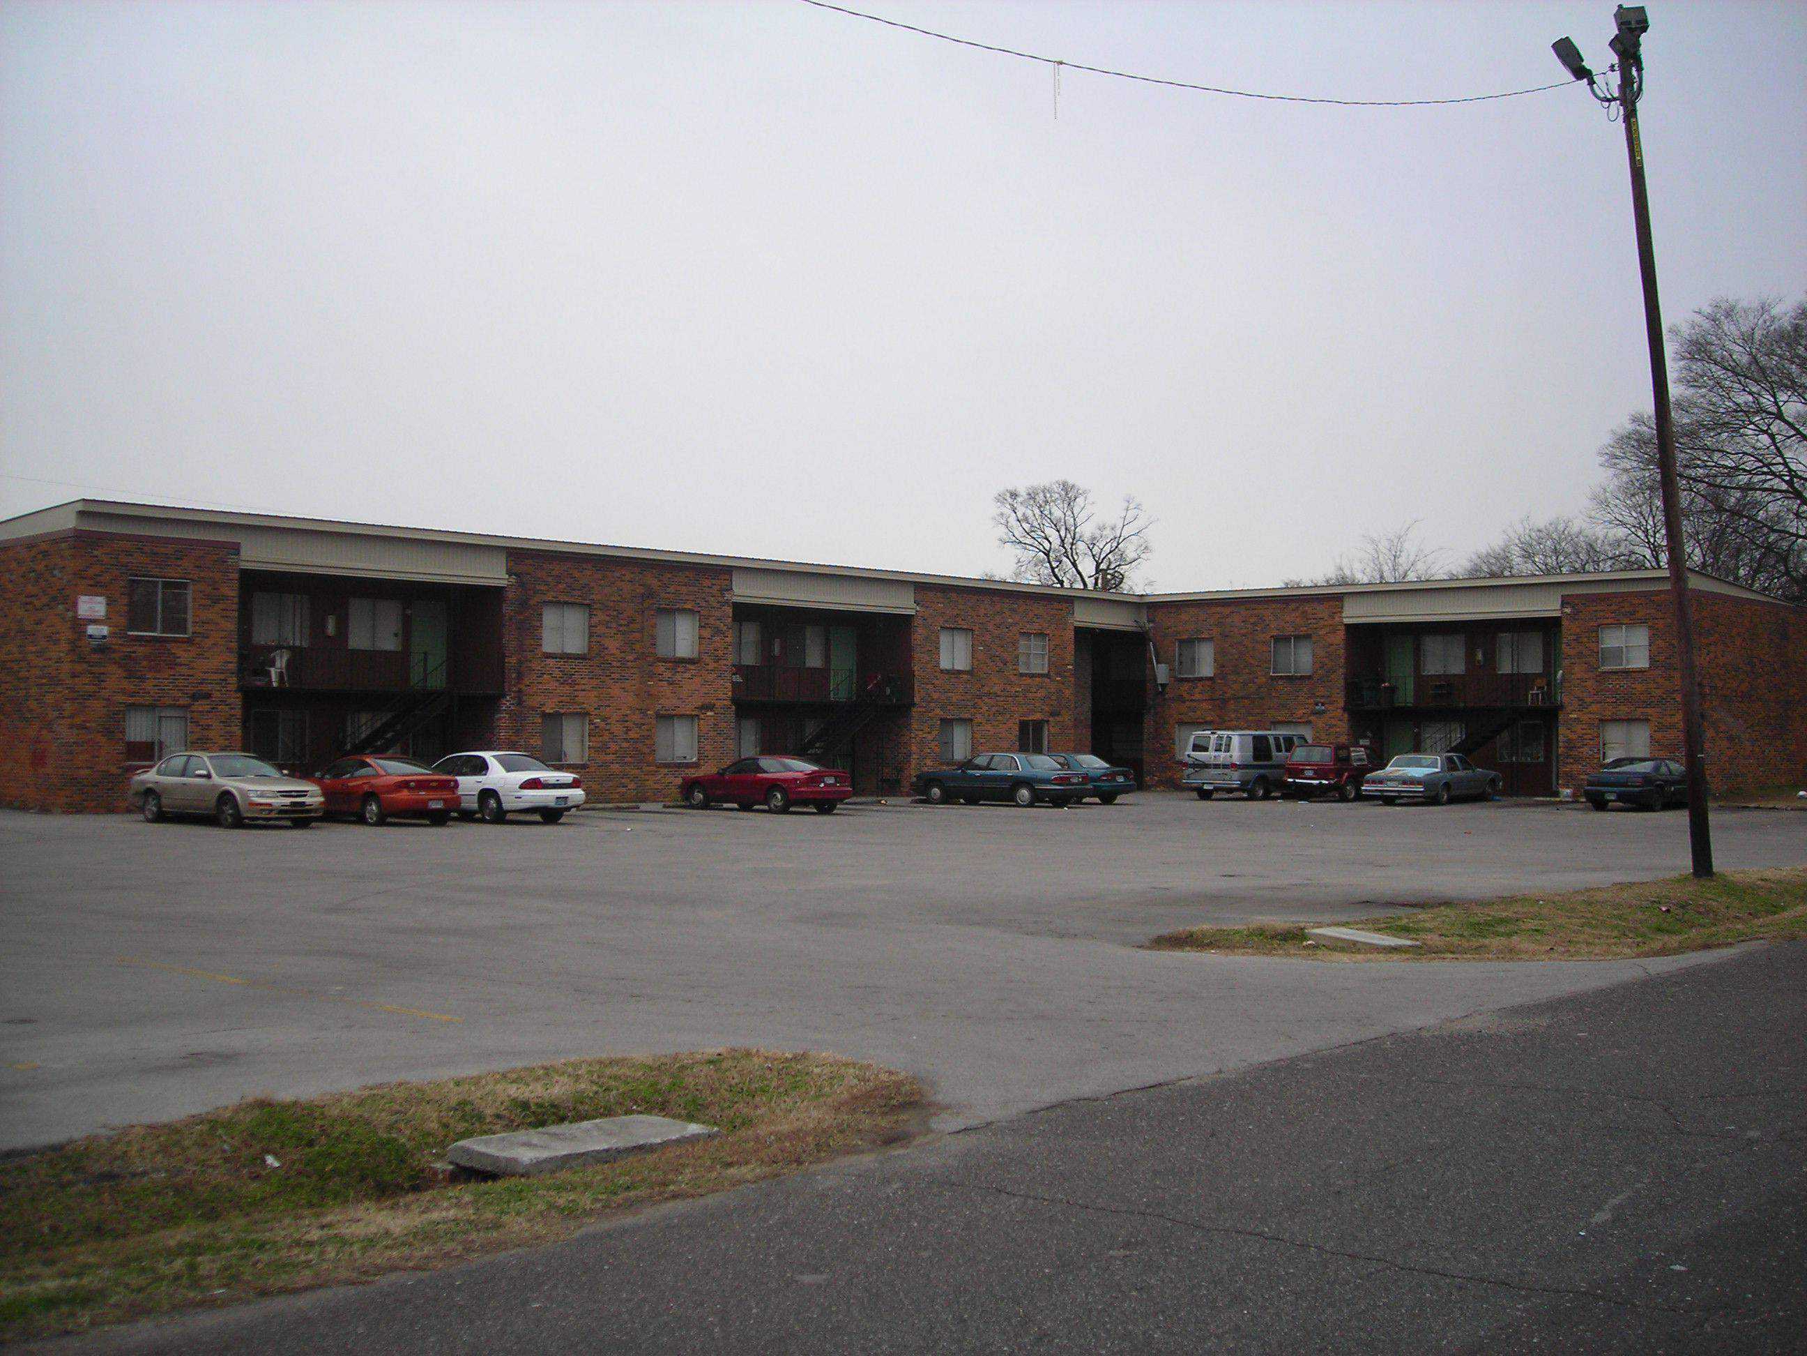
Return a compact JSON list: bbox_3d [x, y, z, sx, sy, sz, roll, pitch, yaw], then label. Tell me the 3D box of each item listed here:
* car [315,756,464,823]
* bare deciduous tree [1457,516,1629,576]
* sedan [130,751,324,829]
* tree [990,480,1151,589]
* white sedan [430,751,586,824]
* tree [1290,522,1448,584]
[{"bbox_3d":[-10.528,2.178,39.079,4.580,1.360,1.720,-1,-2,40],"label":"car"},{"bbox_3d":[29.760,-1.500,91.830,7.790,12.130,7.790,0,-2,0],"label":"bare deciduous tree"},{"bbox_3d":[-13.304,2.149,38.902,4.800,1.420,1.770,-1,-2,37],"label":"sedan"},{"bbox_3d":[8.300,-2.550,97.800,7.950,14.360,7.950,0,-2,0],"label":"tree"},{"bbox_3d":[-8.601,2.203,40.462,5.050,1.410,1.840,-1,-2,37],"label":"white sedan"},{"bbox_3d":[21.010,-1.340,89.840,7.050,11.610,7.050,0,-2,0],"label":"tree"}]

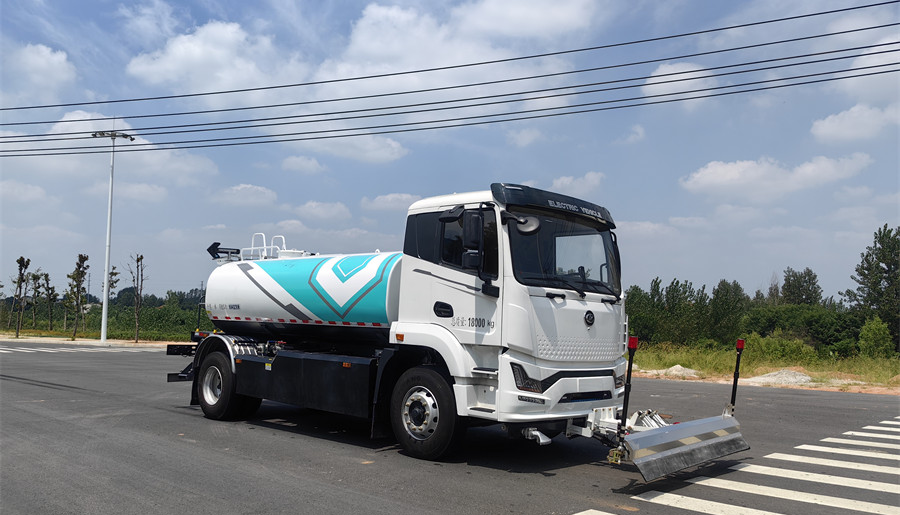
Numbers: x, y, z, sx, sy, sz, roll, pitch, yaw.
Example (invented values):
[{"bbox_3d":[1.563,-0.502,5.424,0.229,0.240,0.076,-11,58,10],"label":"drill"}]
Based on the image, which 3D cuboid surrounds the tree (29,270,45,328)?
[{"bbox_3d":[-35.372,3.638,60.214,1.250,5.050,1.250,3,-6,-30],"label":"tree"}]

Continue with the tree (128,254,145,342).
[{"bbox_3d":[-19.604,2.581,44.236,1.000,5.500,1.000,2,-5,-24],"label":"tree"}]

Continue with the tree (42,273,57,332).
[{"bbox_3d":[-37.560,4.210,66.000,1.450,5.500,1.450,0,-5,0],"label":"tree"}]

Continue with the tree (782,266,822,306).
[{"bbox_3d":[37.140,4.635,73.686,4.000,7.400,4.000,-2,-5,27],"label":"tree"}]

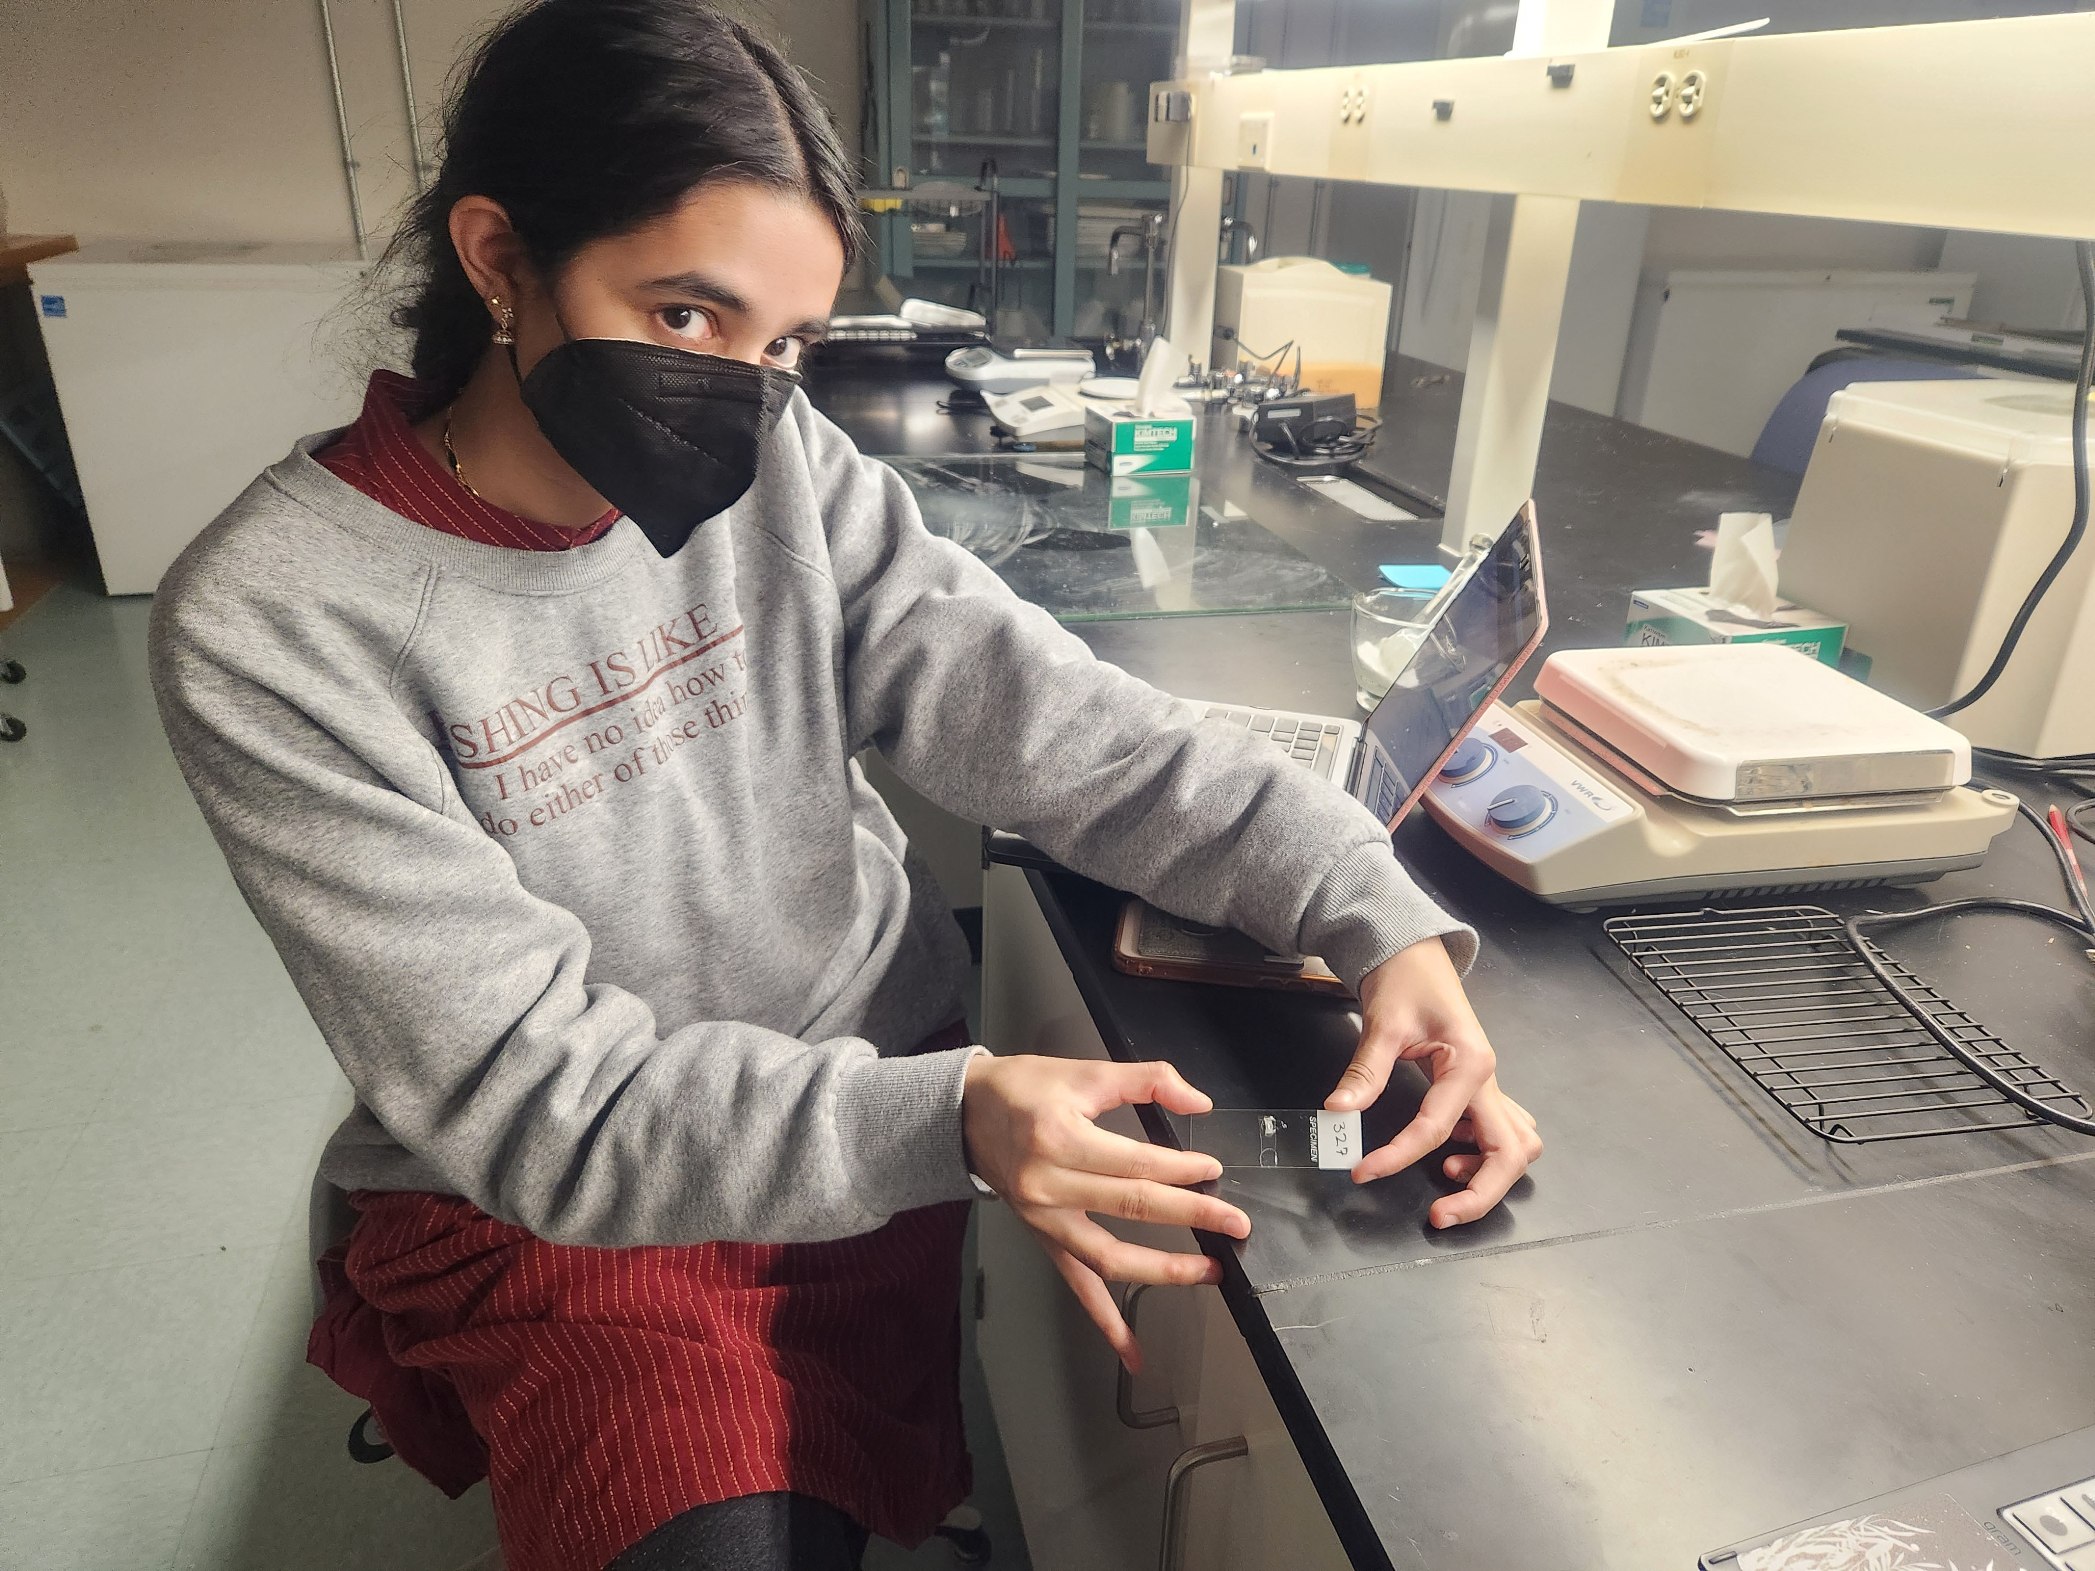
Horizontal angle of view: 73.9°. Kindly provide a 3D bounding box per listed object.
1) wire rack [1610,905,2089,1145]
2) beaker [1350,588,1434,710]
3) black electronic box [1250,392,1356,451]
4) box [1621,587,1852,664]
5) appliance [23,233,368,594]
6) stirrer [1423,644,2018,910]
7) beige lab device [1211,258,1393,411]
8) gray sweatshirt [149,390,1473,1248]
[{"bbox_3d":[0.410,0.126,0.734,0.145,0.020,0.205,-2,25,-8],"label":"wire rack"},{"bbox_3d":[0.300,-0.109,1.151,0.090,0.085,0.090,-4,26,-13],"label":"beaker"},{"bbox_3d":[0.405,-0.571,2.159,0.090,0.068,0.150,18,29,30],"label":"black electronic box"},{"bbox_3d":[0.573,-0.112,1.182,0.122,0.082,0.120,-6,26,-17],"label":"box"},{"bbox_3d":[-2.067,-1.086,3.993,1.150,0.830,0.660,-8,27,-21],"label":"appliance"},{"bbox_3d":[0.429,-0.015,0.947,0.360,0.097,0.198,-4,26,-13],"label":"stirrer"},{"bbox_3d":[0.444,-0.786,2.445,0.265,0.228,0.160,0,25,-4],"label":"beige lab device"},{"bbox_3d":[-0.149,0.050,0.769,0.520,0.500,0.630,-19,32,-38],"label":"gray sweatshirt"}]

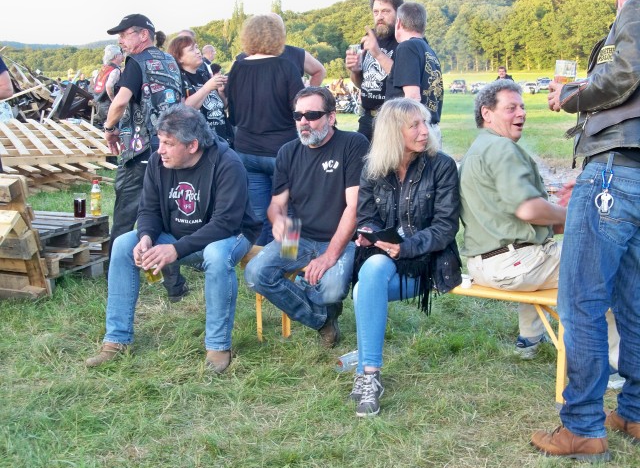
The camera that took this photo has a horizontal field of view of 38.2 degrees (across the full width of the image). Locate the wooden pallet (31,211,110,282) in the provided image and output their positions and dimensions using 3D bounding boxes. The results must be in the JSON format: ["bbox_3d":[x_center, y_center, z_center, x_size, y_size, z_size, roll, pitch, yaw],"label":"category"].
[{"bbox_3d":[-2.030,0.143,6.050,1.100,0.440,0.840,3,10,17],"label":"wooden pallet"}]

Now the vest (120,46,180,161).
[{"bbox_3d":[-1.048,-0.805,5.750,0.470,0.700,0.300,-10,14,-44],"label":"vest"}]

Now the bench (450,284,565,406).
[{"bbox_3d":[0.409,0.424,4.367,2.200,0.480,0.250,6,11,30],"label":"bench"}]

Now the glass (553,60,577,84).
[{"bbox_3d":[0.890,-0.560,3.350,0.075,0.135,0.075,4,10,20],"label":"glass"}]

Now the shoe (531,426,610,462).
[{"bbox_3d":[0.936,0.770,3.440,0.300,0.120,0.110,3,10,19],"label":"shoe"}]

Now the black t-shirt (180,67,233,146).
[{"bbox_3d":[-0.762,-0.802,6.100,0.330,0.620,0.500,8,13,39],"label":"black t-shirt"}]

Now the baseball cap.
[{"bbox_3d":[-1.121,-1.244,5.500,0.280,0.130,0.185,1,10,8],"label":"baseball cap"}]

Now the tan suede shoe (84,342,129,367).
[{"bbox_3d":[-1.055,0.580,4.577,0.100,0.110,0.280,10,14,44],"label":"tan suede shoe"}]

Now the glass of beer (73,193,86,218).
[{"bbox_3d":[-1.600,-0.190,6.150,0.080,0.160,0.080,0,10,0],"label":"glass of beer"}]

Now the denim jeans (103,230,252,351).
[{"bbox_3d":[-0.690,0.241,4.780,0.630,0.560,0.680,4,11,24],"label":"denim jeans"}]

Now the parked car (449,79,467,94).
[{"bbox_3d":[16.123,-17.174,108.000,1.800,1.600,4.300,3,10,16],"label":"parked car"}]

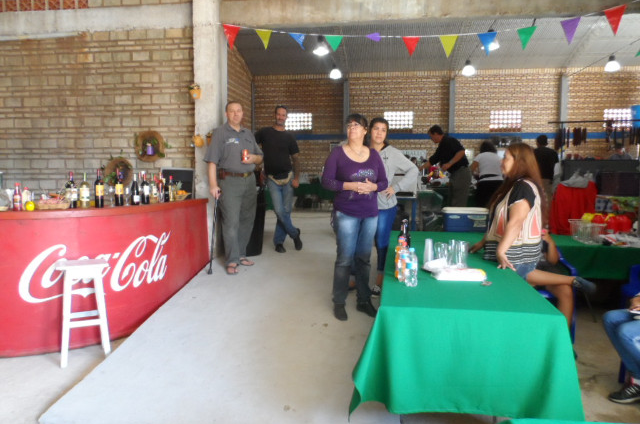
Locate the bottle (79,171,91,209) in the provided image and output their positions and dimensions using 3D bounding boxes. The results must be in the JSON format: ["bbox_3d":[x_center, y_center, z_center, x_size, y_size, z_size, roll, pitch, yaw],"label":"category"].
[{"bbox_3d":[-1.982,-0.180,3.761,0.078,0.300,0.078,-3,7,-28],"label":"bottle"}]

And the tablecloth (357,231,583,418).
[{"bbox_3d":[0.941,0.638,3.465,1.020,0.570,2.720,1,6,10],"label":"tablecloth"}]

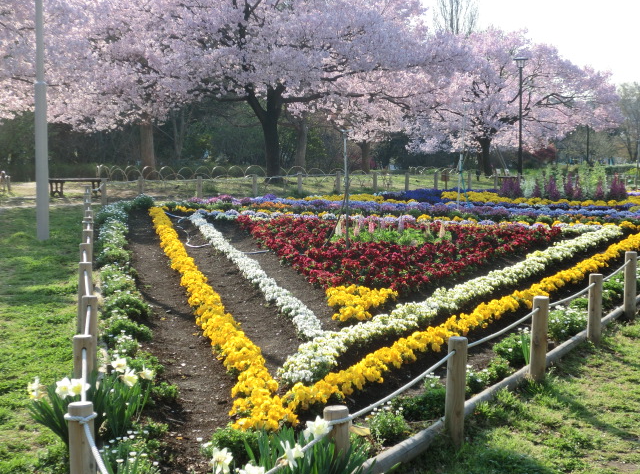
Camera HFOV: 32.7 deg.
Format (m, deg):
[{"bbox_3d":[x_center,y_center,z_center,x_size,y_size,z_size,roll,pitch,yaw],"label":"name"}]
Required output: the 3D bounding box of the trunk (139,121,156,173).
[{"bbox_3d":[-6.642,-3.408,42.000,0.550,2.100,0.550,0,5,0],"label":"trunk"}]

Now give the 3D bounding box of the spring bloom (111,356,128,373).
[{"bbox_3d":[-1.011,0.645,5.500,0.085,0.085,0.065,-1,5,-14],"label":"spring bloom"}]

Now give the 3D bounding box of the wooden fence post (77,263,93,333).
[{"bbox_3d":[-1.901,0.497,8.841,0.102,0.571,0.102,0,6,0],"label":"wooden fence post"}]

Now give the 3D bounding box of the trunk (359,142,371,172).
[{"bbox_3d":[1.523,-2.733,37.500,0.370,1.120,0.350,0,6,0],"label":"trunk"}]

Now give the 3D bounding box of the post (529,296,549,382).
[{"bbox_3d":[1.391,0.651,6.930,0.100,0.540,0.100,0,5,0],"label":"post"}]

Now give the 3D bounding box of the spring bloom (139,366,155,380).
[{"bbox_3d":[-0.864,0.677,5.450,0.075,0.072,0.078,2,6,20],"label":"spring bloom"}]

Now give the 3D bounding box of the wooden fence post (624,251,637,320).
[{"bbox_3d":[2.766,0.433,9.707,0.102,0.586,0.102,0,6,0],"label":"wooden fence post"}]

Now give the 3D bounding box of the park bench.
[{"bbox_3d":[-5.674,-1.144,25.574,1.420,0.450,0.450,-2,6,-22],"label":"park bench"}]

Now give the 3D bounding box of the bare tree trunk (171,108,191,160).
[{"bbox_3d":[-6.139,-4.511,48.000,0.800,2.400,0.600,0,5,0],"label":"bare tree trunk"}]

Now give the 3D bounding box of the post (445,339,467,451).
[{"bbox_3d":[0.727,0.825,5.798,0.102,0.581,0.102,0,6,0],"label":"post"}]

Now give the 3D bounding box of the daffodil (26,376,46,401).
[{"bbox_3d":[-1.312,0.706,5.050,0.085,0.110,0.090,-3,6,-24],"label":"daffodil"}]

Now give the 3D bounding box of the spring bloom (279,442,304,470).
[{"bbox_3d":[-0.108,0.825,4.120,0.090,0.105,0.100,2,6,20],"label":"spring bloom"}]

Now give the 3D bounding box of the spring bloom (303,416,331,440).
[{"bbox_3d":[-0.013,0.733,4.200,0.105,0.092,0.070,-1,6,-9],"label":"spring bloom"}]

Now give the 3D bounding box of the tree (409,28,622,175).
[{"bbox_3d":[7.866,-5.425,44.000,8.700,6.000,8.200,0,5,0],"label":"tree"}]

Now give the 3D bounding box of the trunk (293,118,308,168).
[{"bbox_3d":[-0.822,-3.901,46.000,0.520,2.150,0.500,0,5,0],"label":"trunk"}]

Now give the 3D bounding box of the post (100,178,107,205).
[{"bbox_3d":[-4.586,-0.957,23.137,0.102,0.568,0.102,0,6,0],"label":"post"}]

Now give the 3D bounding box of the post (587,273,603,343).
[{"bbox_3d":[2.080,0.545,8.250,0.100,0.540,0.100,0,5,0],"label":"post"}]

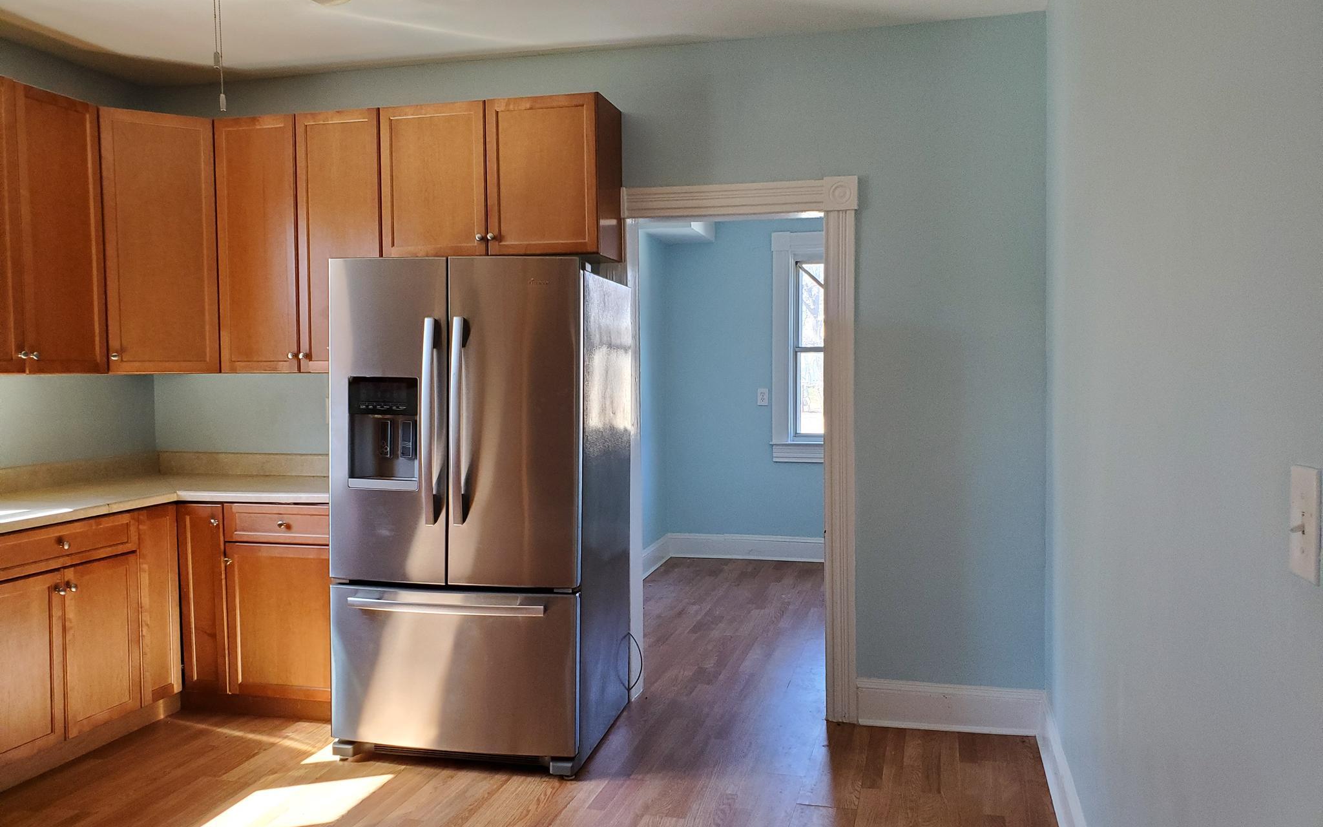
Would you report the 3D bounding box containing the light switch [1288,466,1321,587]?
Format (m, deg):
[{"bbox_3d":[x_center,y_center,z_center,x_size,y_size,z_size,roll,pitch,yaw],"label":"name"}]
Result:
[{"bbox_3d":[0.726,0.125,1.123,0.015,0.124,0.085,0,3,15],"label":"light switch"}]

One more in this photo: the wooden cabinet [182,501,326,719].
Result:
[{"bbox_3d":[-1.492,0.777,4.194,0.820,0.890,0.600,0,3,15],"label":"wooden cabinet"}]

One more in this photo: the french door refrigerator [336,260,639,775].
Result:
[{"bbox_3d":[-0.667,0.347,3.807,0.910,1.775,0.840,0,3,12],"label":"french door refrigerator"}]

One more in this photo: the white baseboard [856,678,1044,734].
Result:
[{"bbox_3d":[1.096,1.125,3.797,0.680,0.180,0.025,0,3,15],"label":"white baseboard"}]

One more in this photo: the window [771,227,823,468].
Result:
[{"bbox_3d":[1.248,-0.468,6.987,0.950,1.620,0.120,0,3,15],"label":"window"}]

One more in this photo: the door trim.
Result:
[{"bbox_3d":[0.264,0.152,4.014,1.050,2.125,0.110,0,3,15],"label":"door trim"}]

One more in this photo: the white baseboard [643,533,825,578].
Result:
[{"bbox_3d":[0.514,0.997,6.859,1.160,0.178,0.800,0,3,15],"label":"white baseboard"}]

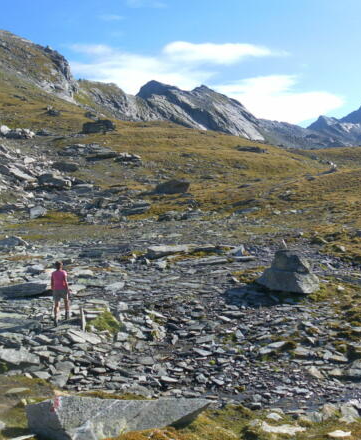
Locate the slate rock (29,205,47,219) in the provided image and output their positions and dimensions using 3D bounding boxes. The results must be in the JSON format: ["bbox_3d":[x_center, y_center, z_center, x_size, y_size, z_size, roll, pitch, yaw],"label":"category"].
[{"bbox_3d":[-9.572,-0.573,40.000,1.200,0.850,1.000,0,1,0],"label":"slate rock"}]

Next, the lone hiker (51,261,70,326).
[{"bbox_3d":[-3.084,1.902,15.250,0.470,1.660,0.420,0,1,-3],"label":"lone hiker"}]

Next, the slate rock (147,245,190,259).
[{"bbox_3d":[-0.624,1.513,28.500,2.100,0.500,1.200,0,1,0],"label":"slate rock"}]

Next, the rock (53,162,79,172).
[{"bbox_3d":[-10.950,-5.043,57.000,2.450,0.900,1.700,0,1,0],"label":"rock"}]

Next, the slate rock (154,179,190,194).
[{"bbox_3d":[-0.743,-2.766,49.000,2.900,1.250,2.000,0,1,0],"label":"slate rock"}]

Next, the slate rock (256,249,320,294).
[{"bbox_3d":[3.751,1.823,20.800,2.200,1.550,1.800,0,1,0],"label":"slate rock"}]

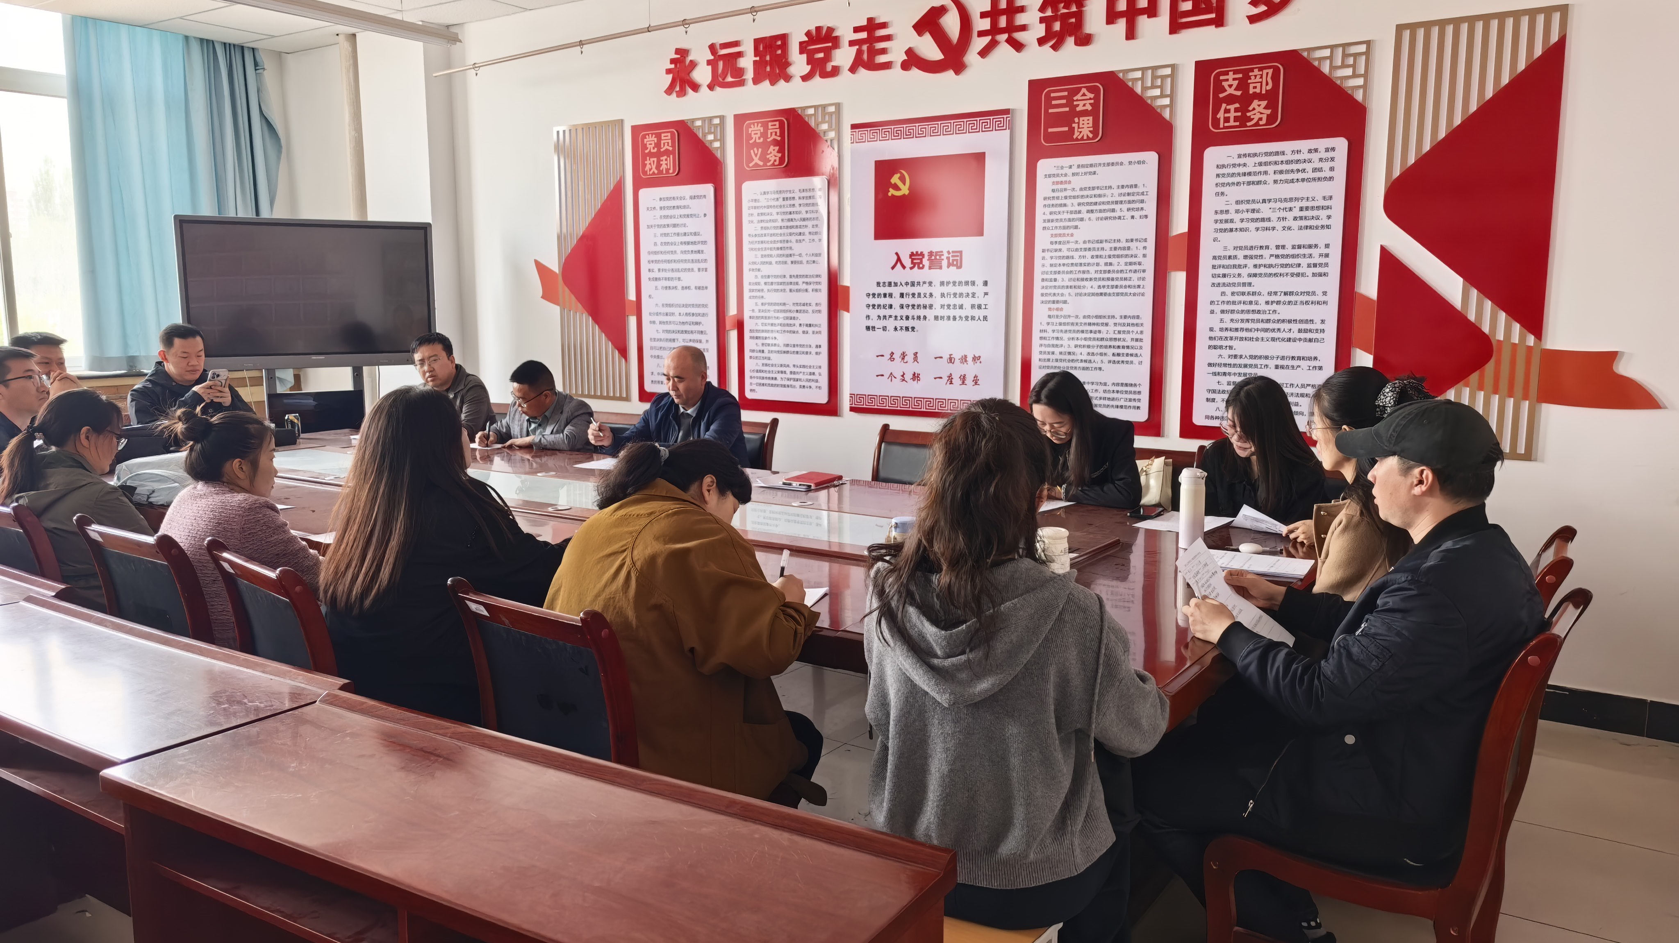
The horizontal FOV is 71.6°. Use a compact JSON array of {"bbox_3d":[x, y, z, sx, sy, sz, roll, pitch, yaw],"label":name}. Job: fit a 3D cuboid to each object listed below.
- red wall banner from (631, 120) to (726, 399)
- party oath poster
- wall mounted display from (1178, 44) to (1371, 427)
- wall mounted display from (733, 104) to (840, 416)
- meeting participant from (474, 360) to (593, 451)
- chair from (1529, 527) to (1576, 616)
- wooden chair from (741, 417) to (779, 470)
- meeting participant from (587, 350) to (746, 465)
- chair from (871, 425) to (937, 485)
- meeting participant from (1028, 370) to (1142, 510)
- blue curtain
[{"bbox_3d":[-0.828,-1.078,6.094,0.627,1.465,0.030,6,11,34],"label":"red wall banner"},{"bbox_3d":[0.400,-0.915,5.277,0.816,1.341,0.025,6,11,34],"label":"party oath poster"},{"bbox_3d":[1.641,-0.834,4.432,0.627,1.466,0.030,6,11,34],"label":"wall mounted display"},{"bbox_3d":[-0.250,-1.022,5.704,0.620,1.465,0.030,6,10,33],"label":"wall mounted display"},{"bbox_3d":[-1.482,0.025,5.888,0.680,1.190,0.600,-8,12,-41],"label":"meeting participant"},{"bbox_3d":[1.439,0.601,2.906,0.600,0.940,0.460,6,10,33],"label":"chair"},{"bbox_3d":[-0.639,0.221,5.400,0.460,0.945,0.570,6,11,34],"label":"wooden chair"},{"bbox_3d":[-0.730,0.113,5.019,0.650,1.280,0.800,6,10,33],"label":"meeting participant"},{"bbox_3d":[0.215,0.322,4.752,0.460,0.940,0.600,6,10,33],"label":"chair"},{"bbox_3d":[0.854,0.248,4.289,0.500,1.220,0.680,8,12,42],"label":"meeting participant"},{"bbox_3d":[-4.042,-1.655,7.152,0.130,1.980,1.260,6,10,33],"label":"blue curtain"}]

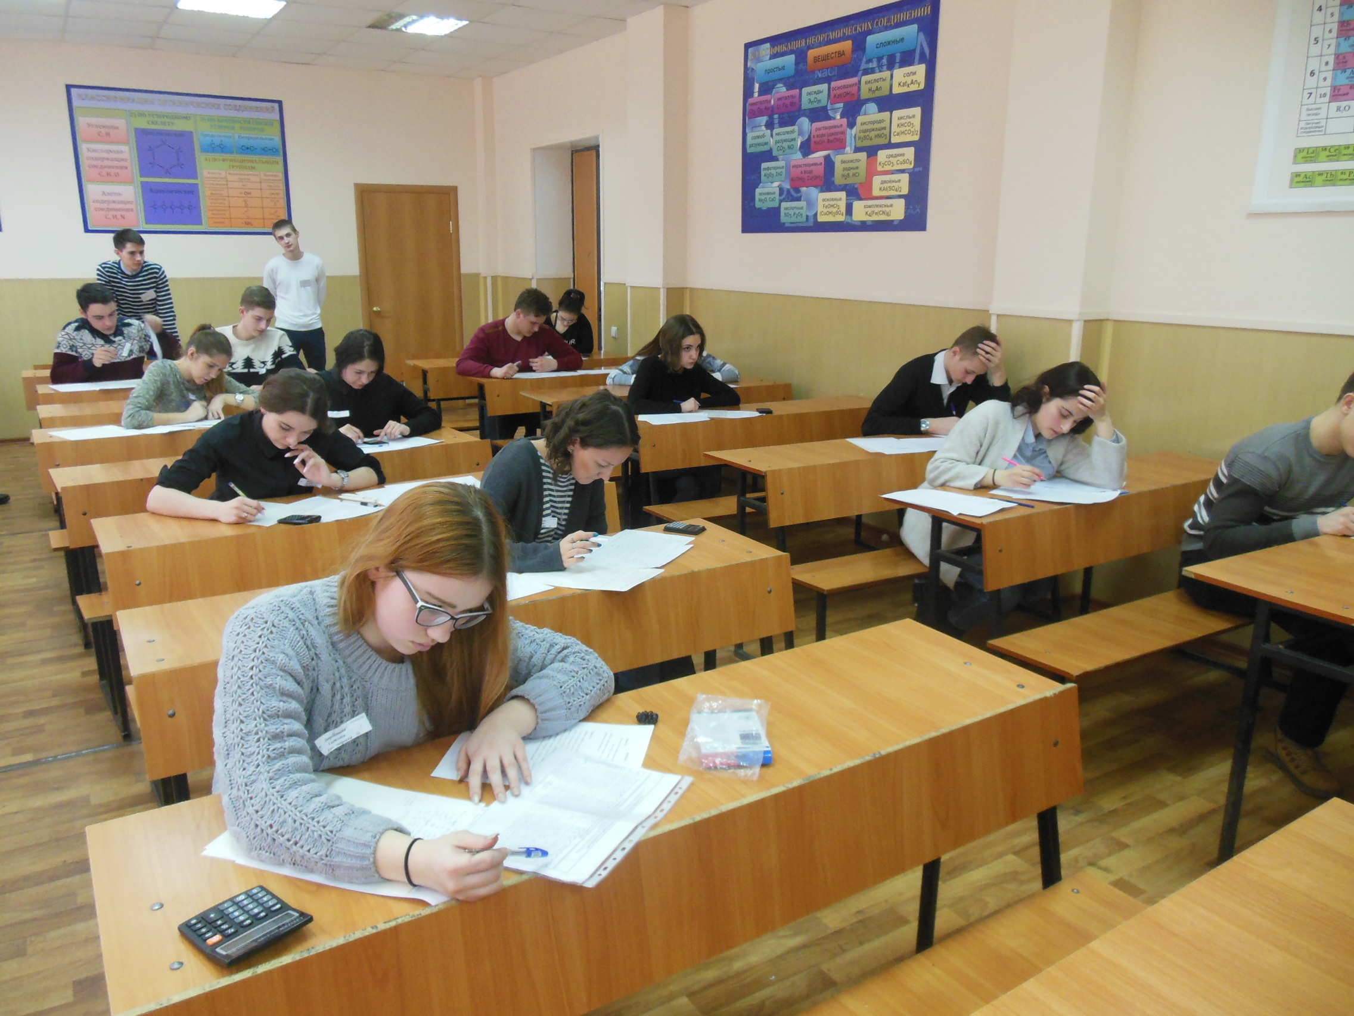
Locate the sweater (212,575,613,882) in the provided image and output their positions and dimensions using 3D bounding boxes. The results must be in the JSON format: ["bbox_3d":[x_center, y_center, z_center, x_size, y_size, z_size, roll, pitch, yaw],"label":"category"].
[{"bbox_3d":[-0.400,0.382,1.589,0.660,0.560,0.630,-10,18,-35],"label":"sweater"}]

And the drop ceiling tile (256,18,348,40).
[{"bbox_3d":[-2.668,-3.467,7.108,0.600,0.020,0.600,-8,17,-30],"label":"drop ceiling tile"}]

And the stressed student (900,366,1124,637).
[{"bbox_3d":[1.129,0.064,3.446,0.620,1.180,0.740,-6,16,-26],"label":"stressed student"}]

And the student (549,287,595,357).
[{"bbox_3d":[-0.894,-1.083,7.673,0.550,1.245,0.720,-8,17,-31],"label":"student"}]

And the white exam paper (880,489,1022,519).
[{"bbox_3d":[0.884,-0.023,3.151,0.235,0.006,0.315,-12,20,-40],"label":"white exam paper"}]

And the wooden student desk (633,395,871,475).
[{"bbox_3d":[0.406,-0.118,4.986,1.535,0.765,0.420,-8,17,-31],"label":"wooden student desk"}]

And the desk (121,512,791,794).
[{"bbox_3d":[-0.461,0.538,2.446,1.537,0.754,0.440,-8,17,-31],"label":"desk"}]

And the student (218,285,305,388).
[{"bbox_3d":[-2.351,-0.584,5.544,0.550,1.317,0.680,-8,17,-31],"label":"student"}]

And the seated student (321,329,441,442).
[{"bbox_3d":[-1.345,-0.205,4.417,0.550,1.195,0.700,-8,17,-31],"label":"seated student"}]

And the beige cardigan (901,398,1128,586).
[{"bbox_3d":[1.130,-0.046,3.464,0.680,0.670,0.560,-5,16,-20],"label":"beige cardigan"}]

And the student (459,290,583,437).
[{"bbox_3d":[-1.070,-0.801,6.507,0.870,1.283,0.720,-8,17,-31],"label":"student"}]

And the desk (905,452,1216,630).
[{"bbox_3d":[1.457,0.275,3.543,1.535,0.765,0.420,-8,17,-31],"label":"desk"}]

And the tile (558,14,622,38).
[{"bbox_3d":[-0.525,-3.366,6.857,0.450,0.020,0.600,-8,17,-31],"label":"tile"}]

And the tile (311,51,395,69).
[{"bbox_3d":[-2.724,-3.759,8.255,0.600,0.020,0.500,-8,17,-31],"label":"tile"}]

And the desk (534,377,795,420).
[{"bbox_3d":[-0.068,-0.282,5.381,1.510,0.750,0.410,-9,17,-32],"label":"desk"}]

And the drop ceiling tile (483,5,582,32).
[{"bbox_3d":[-1.000,-3.383,6.762,0.600,0.018,0.600,-8,17,-31],"label":"drop ceiling tile"}]

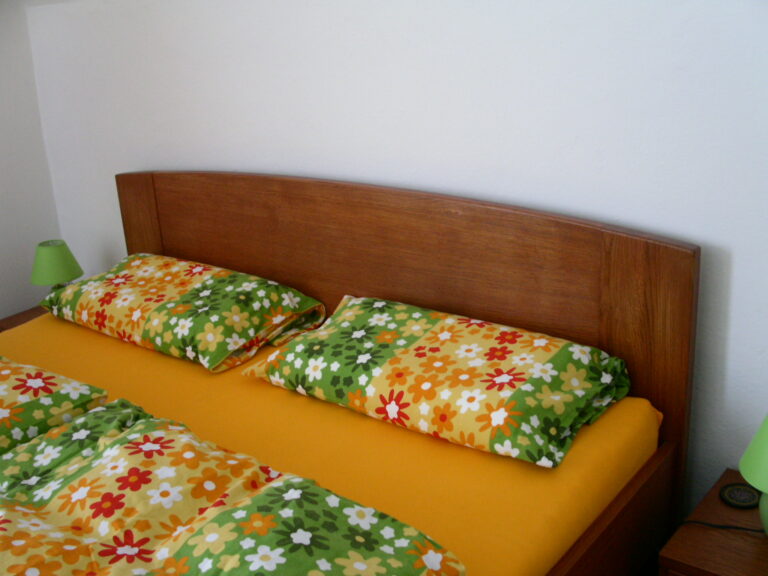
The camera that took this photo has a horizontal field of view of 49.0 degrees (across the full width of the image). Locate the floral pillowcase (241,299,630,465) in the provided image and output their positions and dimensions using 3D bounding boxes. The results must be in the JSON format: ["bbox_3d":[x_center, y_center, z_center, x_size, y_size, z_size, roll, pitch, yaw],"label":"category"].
[{"bbox_3d":[0.097,0.161,1.870,0.804,0.137,0.372,11,23,36],"label":"floral pillowcase"}]

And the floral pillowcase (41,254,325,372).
[{"bbox_3d":[-0.577,0.035,2.343,0.784,0.137,0.402,11,23,36],"label":"floral pillowcase"}]

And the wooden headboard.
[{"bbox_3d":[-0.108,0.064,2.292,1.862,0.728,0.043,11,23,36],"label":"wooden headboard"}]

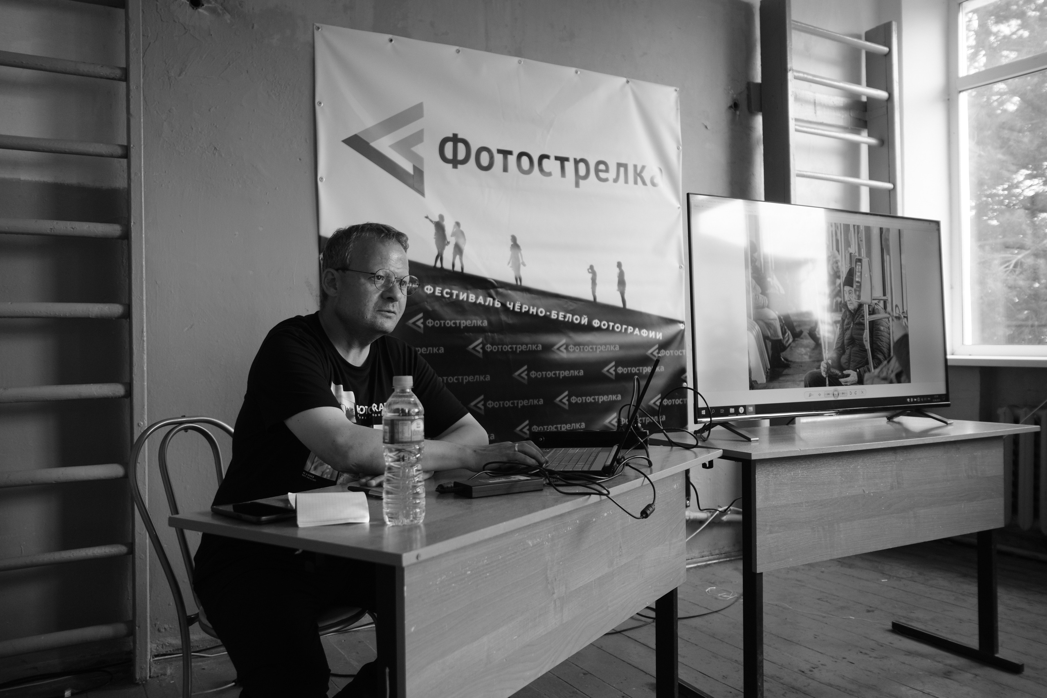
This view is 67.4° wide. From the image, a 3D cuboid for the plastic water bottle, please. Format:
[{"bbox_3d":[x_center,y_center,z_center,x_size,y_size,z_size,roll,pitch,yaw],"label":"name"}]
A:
[{"bbox_3d":[-0.182,0.152,1.194,0.065,0.222,0.065,-1,-1,-9],"label":"plastic water bottle"}]

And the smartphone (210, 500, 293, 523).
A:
[{"bbox_3d":[-0.432,0.262,1.264,0.150,0.011,0.069,-1,-1,41],"label":"smartphone"}]

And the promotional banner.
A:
[{"bbox_3d":[0.006,-0.363,3.286,1.712,1.720,0.040,-1,-1,-28],"label":"promotional banner"}]

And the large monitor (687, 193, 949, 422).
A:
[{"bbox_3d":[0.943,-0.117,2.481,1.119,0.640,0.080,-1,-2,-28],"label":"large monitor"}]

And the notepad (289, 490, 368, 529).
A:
[{"bbox_3d":[-0.290,0.242,1.209,0.107,0.045,0.058,-1,-1,-16],"label":"notepad"}]

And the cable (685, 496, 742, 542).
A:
[{"bbox_3d":[0.874,0.783,3.606,0.335,0.209,0.120,-1,-1,-28],"label":"cable"}]

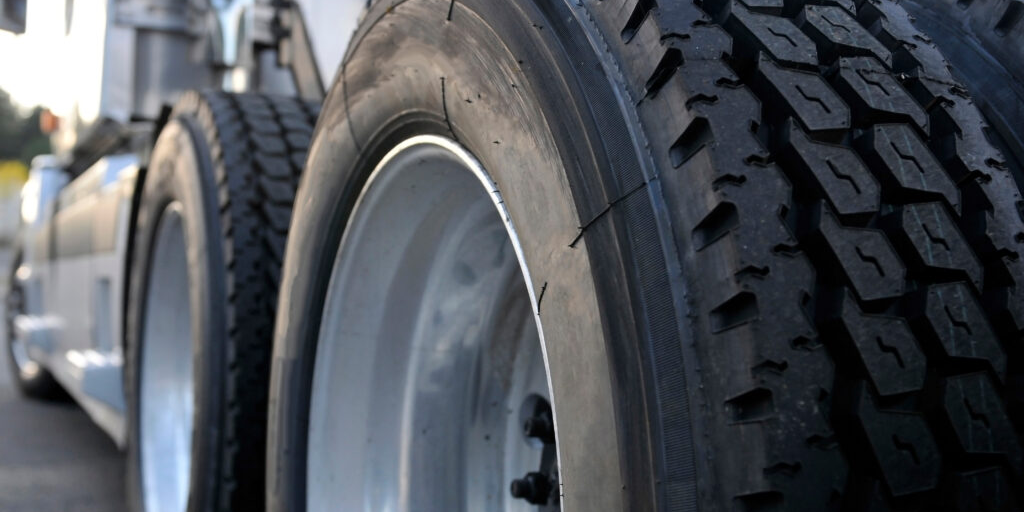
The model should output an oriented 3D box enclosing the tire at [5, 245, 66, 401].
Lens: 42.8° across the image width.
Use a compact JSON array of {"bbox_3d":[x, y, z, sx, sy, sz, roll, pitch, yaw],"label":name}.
[{"bbox_3d":[-2.689,0.324,7.439,0.285,1.040,1.040,2,-2,-23],"label":"tire"}]

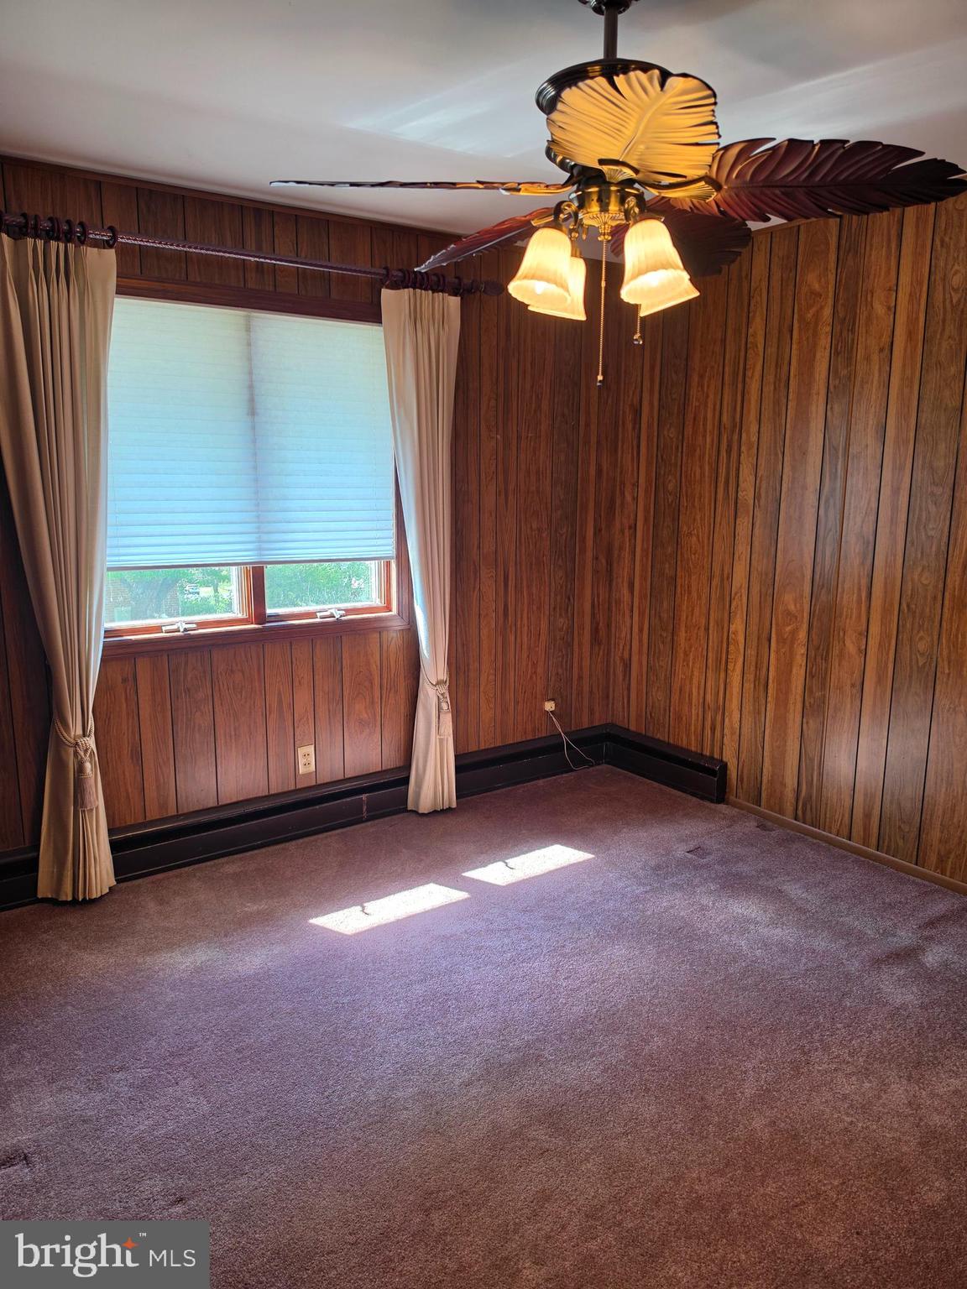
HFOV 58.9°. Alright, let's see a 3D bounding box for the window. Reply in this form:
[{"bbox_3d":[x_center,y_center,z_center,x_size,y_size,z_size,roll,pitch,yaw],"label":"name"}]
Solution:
[{"bbox_3d":[-0.891,-0.656,3.281,1.200,1.190,0.100,-7,12,-33],"label":"window"}]

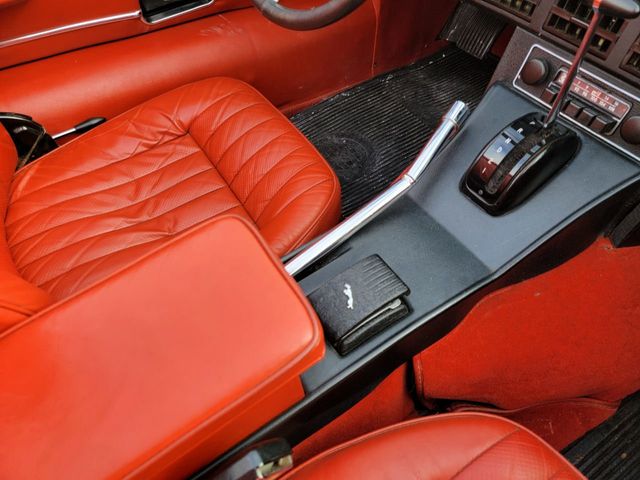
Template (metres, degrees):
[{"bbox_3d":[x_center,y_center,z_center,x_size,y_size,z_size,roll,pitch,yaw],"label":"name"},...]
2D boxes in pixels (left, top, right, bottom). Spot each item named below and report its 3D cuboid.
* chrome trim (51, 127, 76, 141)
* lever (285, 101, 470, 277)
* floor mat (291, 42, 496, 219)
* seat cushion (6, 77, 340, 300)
[{"bbox_3d":[-0.472,-0.195,0.818,0.045,0.008,0.008,-27,55,-20],"label":"chrome trim"},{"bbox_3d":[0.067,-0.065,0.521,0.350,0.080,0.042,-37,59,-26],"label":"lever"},{"bbox_3d":[0.248,-0.268,1.061,0.700,0.040,0.440,-27,55,-20],"label":"floor mat"},{"bbox_3d":[-0.239,-0.046,0.747,0.500,0.140,0.480,-27,55,-20],"label":"seat cushion"}]

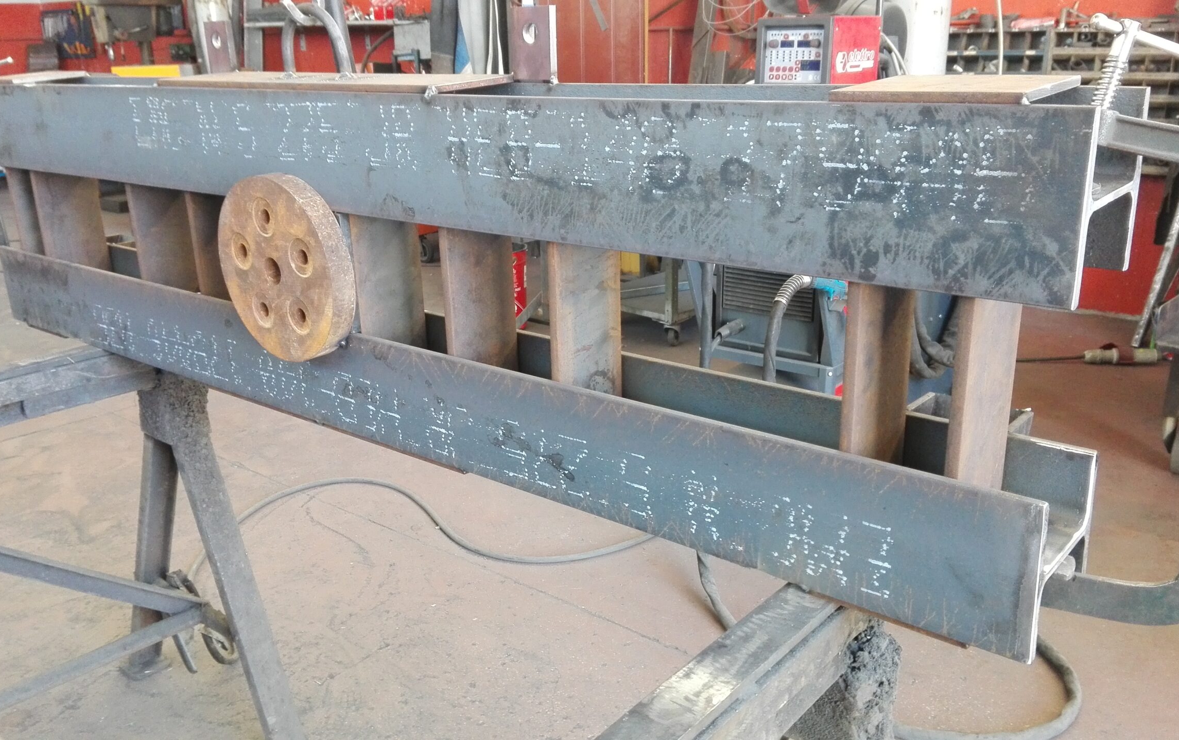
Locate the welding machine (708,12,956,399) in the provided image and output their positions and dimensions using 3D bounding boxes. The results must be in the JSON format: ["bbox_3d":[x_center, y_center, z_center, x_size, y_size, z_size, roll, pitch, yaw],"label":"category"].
[{"bbox_3d":[0.807,-0.561,3.228,0.480,1.215,0.950,12,24,34],"label":"welding machine"}]

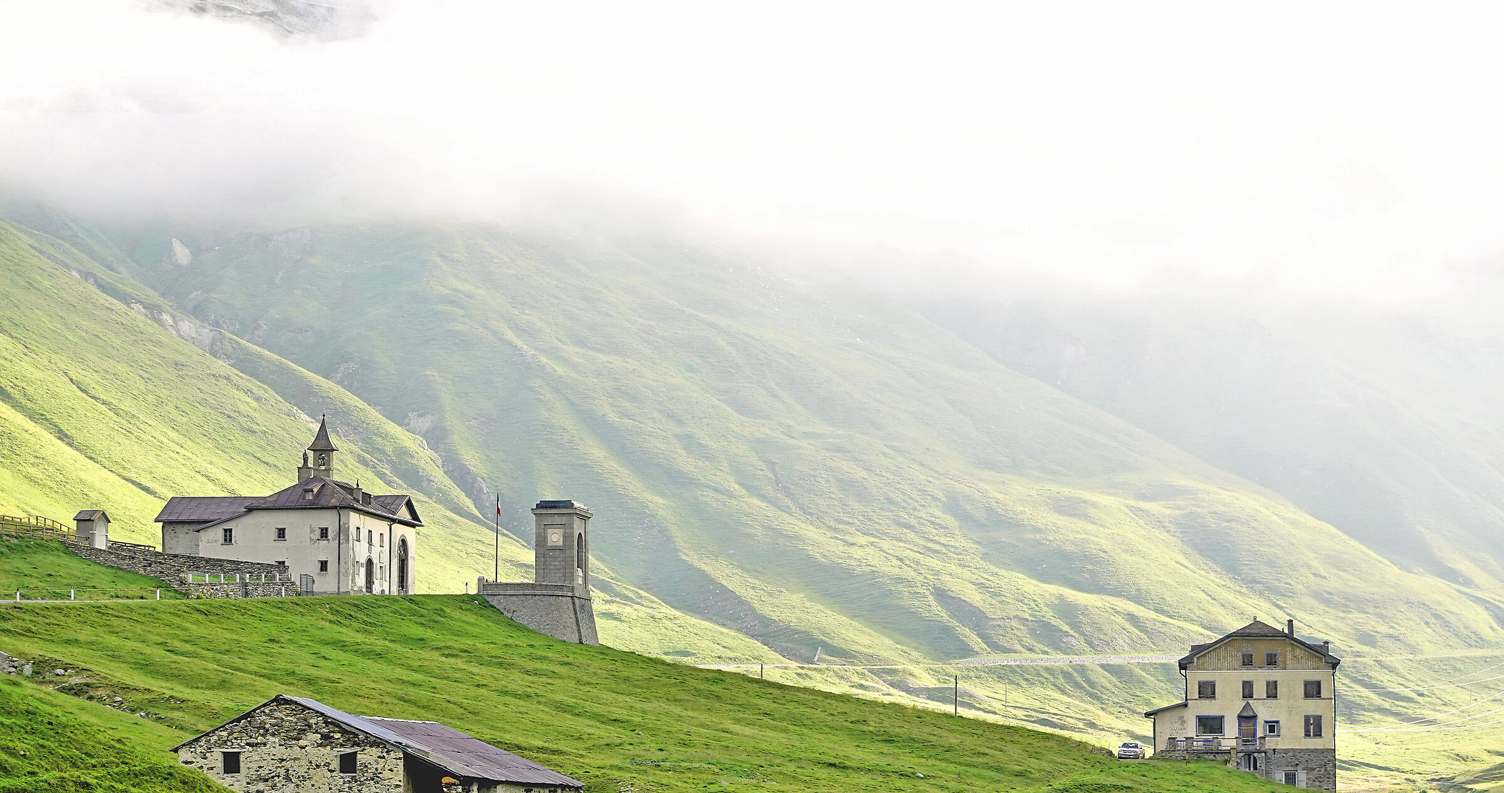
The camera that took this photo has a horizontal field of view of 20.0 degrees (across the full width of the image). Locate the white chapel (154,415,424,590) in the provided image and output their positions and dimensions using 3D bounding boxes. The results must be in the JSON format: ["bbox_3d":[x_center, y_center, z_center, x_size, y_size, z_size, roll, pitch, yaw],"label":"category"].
[{"bbox_3d":[-42.098,10.081,369.844,21.808,16.422,19.180,-1,-6,12],"label":"white chapel"}]

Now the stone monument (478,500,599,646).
[{"bbox_3d":[-17.835,14.878,357.447,9.090,12.343,6.545,-1,-6,13],"label":"stone monument"}]

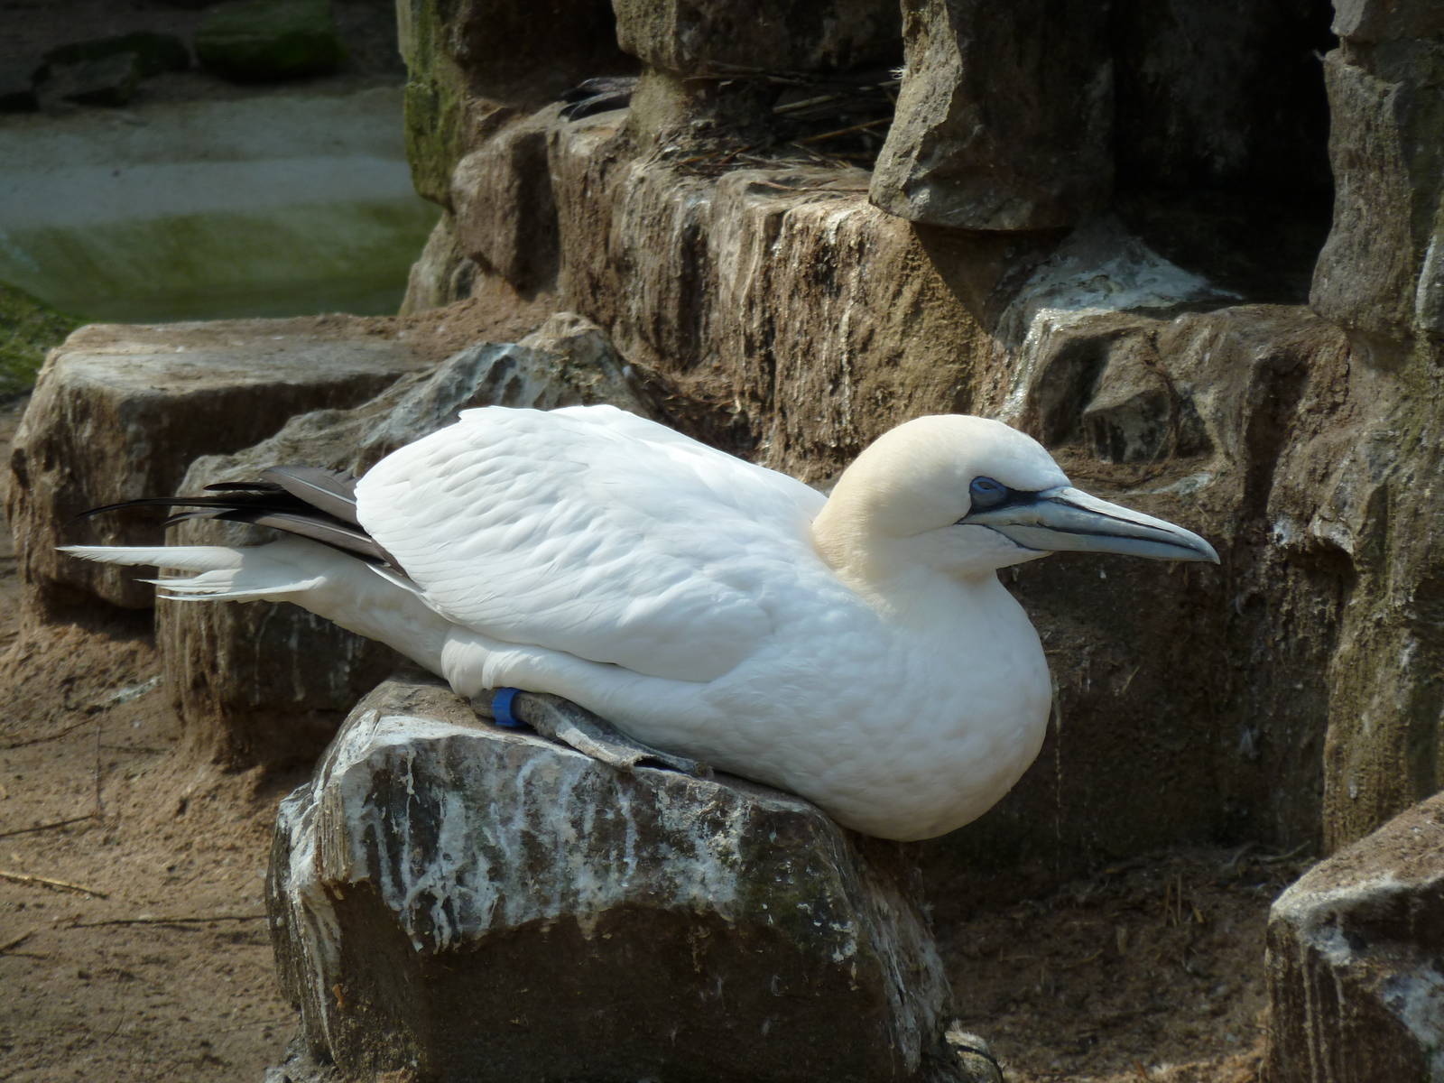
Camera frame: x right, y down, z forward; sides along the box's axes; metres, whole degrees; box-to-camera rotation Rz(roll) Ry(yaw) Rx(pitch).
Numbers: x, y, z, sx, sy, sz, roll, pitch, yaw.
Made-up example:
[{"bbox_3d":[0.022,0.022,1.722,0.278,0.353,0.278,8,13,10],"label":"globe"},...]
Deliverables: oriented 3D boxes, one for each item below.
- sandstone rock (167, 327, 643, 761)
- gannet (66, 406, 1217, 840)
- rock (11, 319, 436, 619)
[{"bbox_3d":[-0.204,-0.003,8.050,0.310,0.260,0.260,-2,11,-11],"label":"sandstone rock"},{"bbox_3d":[-0.047,0.044,7.300,0.680,0.240,0.220,3,11,14],"label":"gannet"},{"bbox_3d":[-0.335,-0.051,8.500,0.300,0.165,0.270,-2,11,-11],"label":"rock"}]

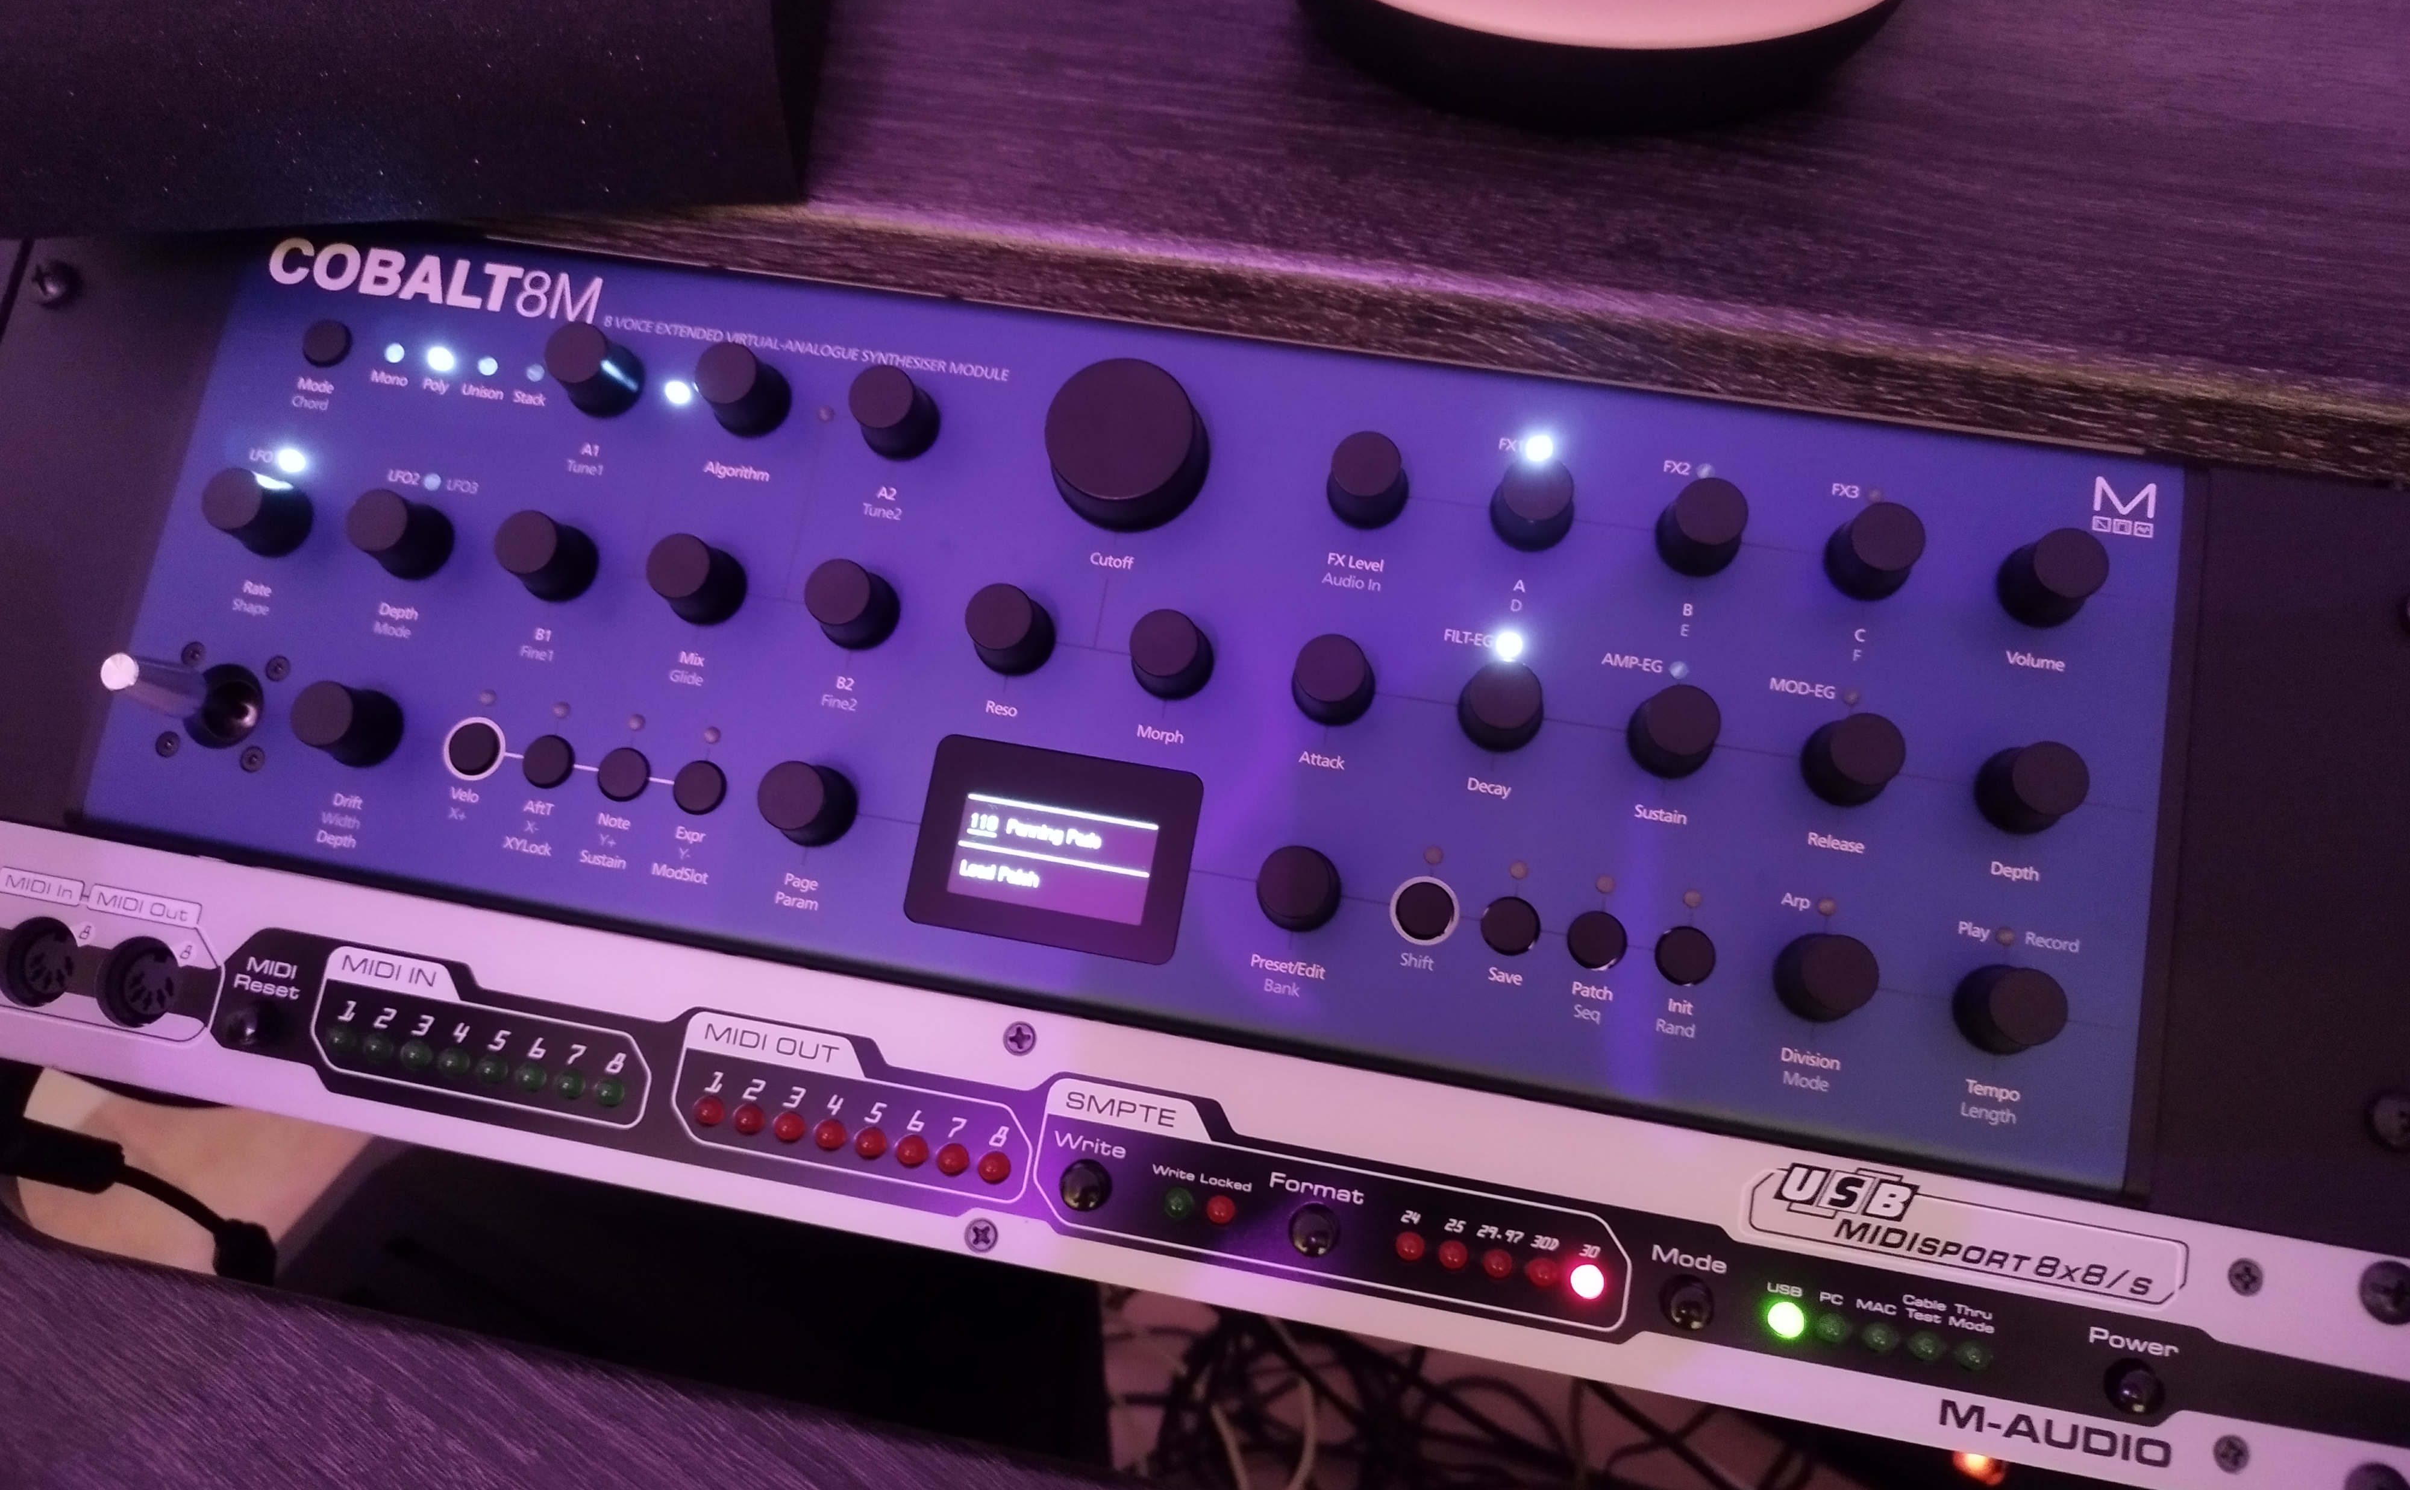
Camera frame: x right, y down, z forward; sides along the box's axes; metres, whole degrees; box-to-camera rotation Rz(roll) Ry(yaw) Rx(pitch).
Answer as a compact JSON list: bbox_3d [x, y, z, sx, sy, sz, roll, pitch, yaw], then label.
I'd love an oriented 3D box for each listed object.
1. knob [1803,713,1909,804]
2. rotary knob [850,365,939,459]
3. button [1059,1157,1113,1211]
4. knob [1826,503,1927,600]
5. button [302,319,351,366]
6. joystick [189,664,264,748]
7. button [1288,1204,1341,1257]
[{"bbox_3d":[0.113,0.002,0.290,0.015,0.014,0.015,9,80,7],"label":"knob"},{"bbox_3d":[-0.060,-0.064,0.320,0.016,0.014,0.016,-1,79,5],"label":"rotary knob"},{"bbox_3d":[-0.021,0.078,0.295,0.009,0.005,0.009,9,80,7],"label":"button"},{"bbox_3d":[0.120,-0.035,0.299,0.015,0.014,0.015,9,80,7],"label":"knob"},{"bbox_3d":[-0.178,-0.081,0.338,0.009,0.002,0.009,-1,79,5],"label":"button"},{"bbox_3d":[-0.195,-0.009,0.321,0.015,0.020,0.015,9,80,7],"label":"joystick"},{"bbox_3d":[0.019,0.084,0.290,0.009,0.005,0.009,9,80,7],"label":"button"}]

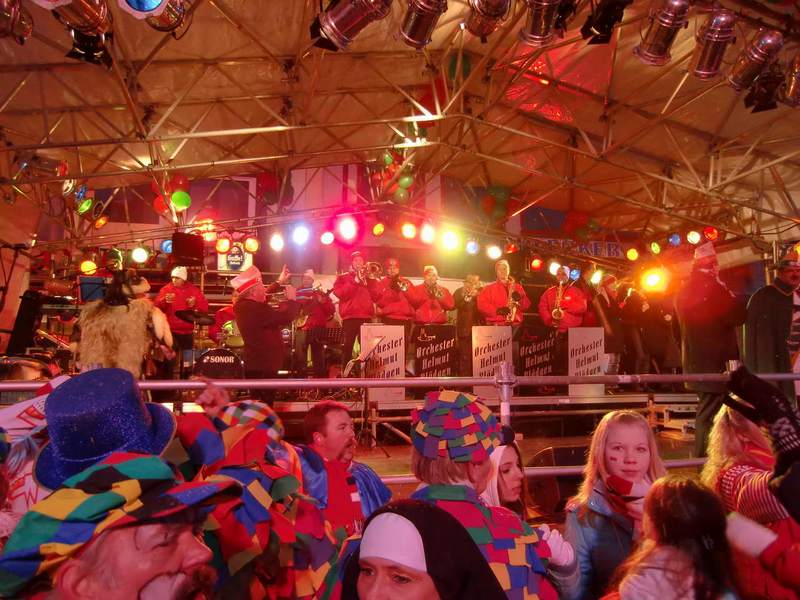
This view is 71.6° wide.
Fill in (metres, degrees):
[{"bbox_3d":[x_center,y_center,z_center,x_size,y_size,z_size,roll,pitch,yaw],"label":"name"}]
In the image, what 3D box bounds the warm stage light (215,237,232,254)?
[{"bbox_3d":[-2.469,-0.773,7.849,0.250,0.270,0.300,0,7,-2],"label":"warm stage light"}]

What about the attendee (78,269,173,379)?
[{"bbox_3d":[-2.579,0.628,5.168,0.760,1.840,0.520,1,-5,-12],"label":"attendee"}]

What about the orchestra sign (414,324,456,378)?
[{"bbox_3d":[0.446,0.774,6.870,0.540,0.910,0.050,-1,-5,15],"label":"orchestra sign"}]

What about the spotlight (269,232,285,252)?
[{"bbox_3d":[-1.892,-0.881,8.500,0.250,0.270,0.300,2,5,-21],"label":"spotlight"}]

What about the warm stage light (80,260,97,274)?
[{"bbox_3d":[-4.717,-0.507,8.400,0.250,0.250,0.300,4,1,-29],"label":"warm stage light"}]

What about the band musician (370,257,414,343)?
[{"bbox_3d":[-0.103,0.321,7.089,0.580,1.760,0.500,0,-7,-7],"label":"band musician"}]

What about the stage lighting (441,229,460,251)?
[{"bbox_3d":[0.786,-0.934,8.548,0.250,0.270,0.300,-1,7,10],"label":"stage lighting"}]

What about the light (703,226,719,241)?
[{"bbox_3d":[4.534,-0.971,8.100,0.230,0.230,0.320,-1,11,25],"label":"light"}]

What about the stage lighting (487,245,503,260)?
[{"bbox_3d":[1.482,-0.745,8.700,0.240,0.250,0.300,-2,5,10],"label":"stage lighting"}]

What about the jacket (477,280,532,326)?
[{"bbox_3d":[1.394,0.060,7.400,0.740,0.650,0.400,0,-3,0],"label":"jacket"}]

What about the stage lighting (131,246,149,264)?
[{"bbox_3d":[-3.945,-0.674,8.400,0.260,0.260,0.300,3,3,-25],"label":"stage lighting"}]

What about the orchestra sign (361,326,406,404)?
[{"bbox_3d":[-0.200,0.769,6.720,0.540,0.910,0.050,-1,-5,15],"label":"orchestra sign"}]

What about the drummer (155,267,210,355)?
[{"bbox_3d":[-2.862,0.421,7.223,0.640,1.730,0.450,1,-5,-13],"label":"drummer"}]

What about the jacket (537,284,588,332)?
[{"bbox_3d":[2.225,0.122,7.550,0.680,0.660,0.400,-1,-3,12],"label":"jacket"}]

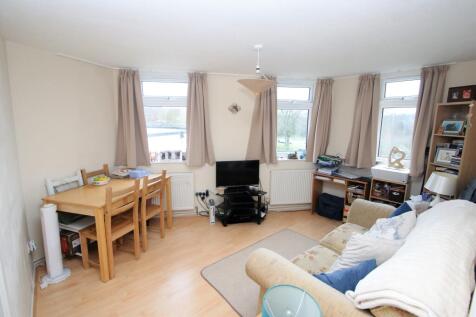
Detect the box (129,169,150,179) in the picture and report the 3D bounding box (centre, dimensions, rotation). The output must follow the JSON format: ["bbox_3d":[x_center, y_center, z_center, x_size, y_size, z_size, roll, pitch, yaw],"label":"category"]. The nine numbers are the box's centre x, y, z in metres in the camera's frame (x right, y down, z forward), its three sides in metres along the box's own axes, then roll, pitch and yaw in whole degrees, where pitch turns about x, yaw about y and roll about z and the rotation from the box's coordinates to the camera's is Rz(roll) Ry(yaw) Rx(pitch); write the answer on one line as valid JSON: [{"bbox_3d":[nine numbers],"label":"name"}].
[{"bbox_3d":[-1.422,0.222,2.886,0.250,0.085,0.200,2,8,10],"label":"box"}]

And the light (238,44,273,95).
[{"bbox_3d":[0.187,-0.903,2.018,0.400,0.475,0.400,1,9,0],"label":"light"}]

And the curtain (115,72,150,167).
[{"bbox_3d":[-1.545,-0.552,2.854,0.460,1.370,0.140,-1,8,-9],"label":"curtain"}]

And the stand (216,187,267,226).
[{"bbox_3d":[0.043,0.760,3.189,0.800,0.490,0.400,-1,8,-9],"label":"stand"}]

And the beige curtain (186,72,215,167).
[{"bbox_3d":[-0.575,-0.597,3.038,0.450,1.417,0.130,-1,9,-9],"label":"beige curtain"}]

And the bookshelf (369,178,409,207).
[{"bbox_3d":[2.143,0.690,2.793,0.260,0.775,0.410,-5,9,-34],"label":"bookshelf"}]

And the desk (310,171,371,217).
[{"bbox_3d":[1.733,0.648,3.289,0.420,0.730,0.830,-7,12,-42],"label":"desk"}]

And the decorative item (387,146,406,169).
[{"bbox_3d":[2.260,-0.005,2.811,0.070,0.285,0.190,-6,10,-42],"label":"decorative item"}]

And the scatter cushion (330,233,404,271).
[{"bbox_3d":[0.874,0.673,1.370,0.430,0.410,0.150,-9,55,-52],"label":"scatter cushion"}]

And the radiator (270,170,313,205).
[{"bbox_3d":[0.940,0.509,3.487,0.780,0.610,0.100,-1,8,-8],"label":"radiator"}]

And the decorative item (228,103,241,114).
[{"bbox_3d":[-0.050,-0.788,3.150,0.200,0.180,0.050,-1,9,-9],"label":"decorative item"}]

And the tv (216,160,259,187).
[{"bbox_3d":[-0.006,0.240,3.160,0.691,0.404,0.070,-1,9,-9],"label":"tv"}]

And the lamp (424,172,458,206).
[{"bbox_3d":[2.122,0.347,2.092,0.240,0.400,0.240,-7,11,-44],"label":"lamp"}]

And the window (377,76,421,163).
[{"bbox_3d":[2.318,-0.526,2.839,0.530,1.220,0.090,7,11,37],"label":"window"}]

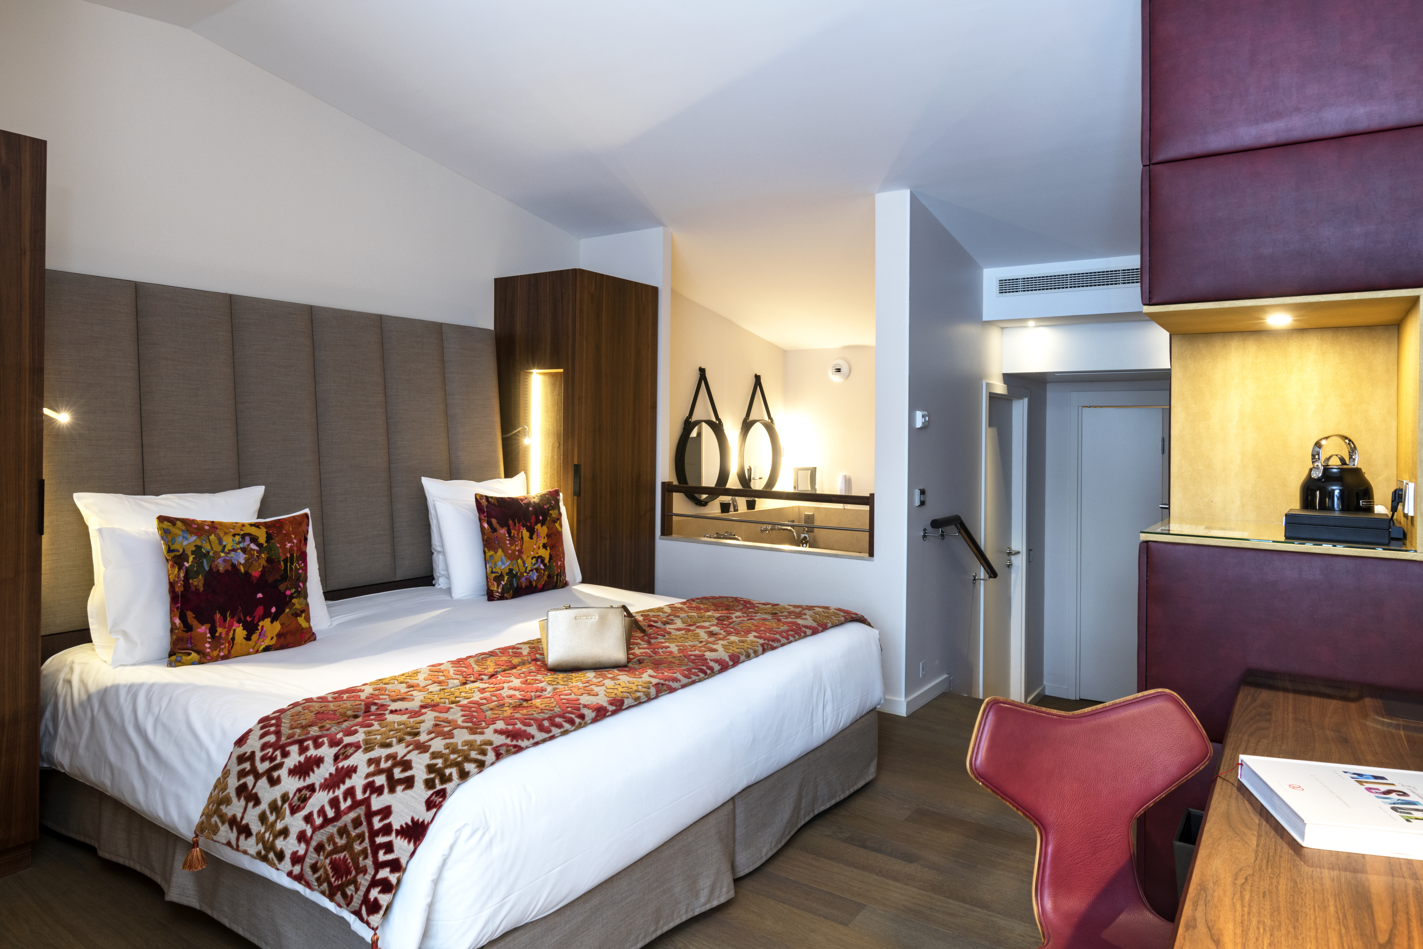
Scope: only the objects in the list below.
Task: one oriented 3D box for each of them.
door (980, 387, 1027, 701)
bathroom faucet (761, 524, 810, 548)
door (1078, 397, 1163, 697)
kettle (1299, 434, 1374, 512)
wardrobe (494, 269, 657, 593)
[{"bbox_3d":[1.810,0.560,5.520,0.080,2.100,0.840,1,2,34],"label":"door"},{"bbox_3d":[0.552,0.462,6.750,0.220,0.110,0.220,1,2,34],"label":"bathroom faucet"},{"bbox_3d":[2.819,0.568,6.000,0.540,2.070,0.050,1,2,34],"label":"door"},{"bbox_3d":[1.780,0.022,2.460,0.190,0.265,0.170,0,1,-10],"label":"kettle"},{"bbox_3d":[-0.733,0.025,4.777,0.570,2.155,0.640,1,2,34],"label":"wardrobe"}]

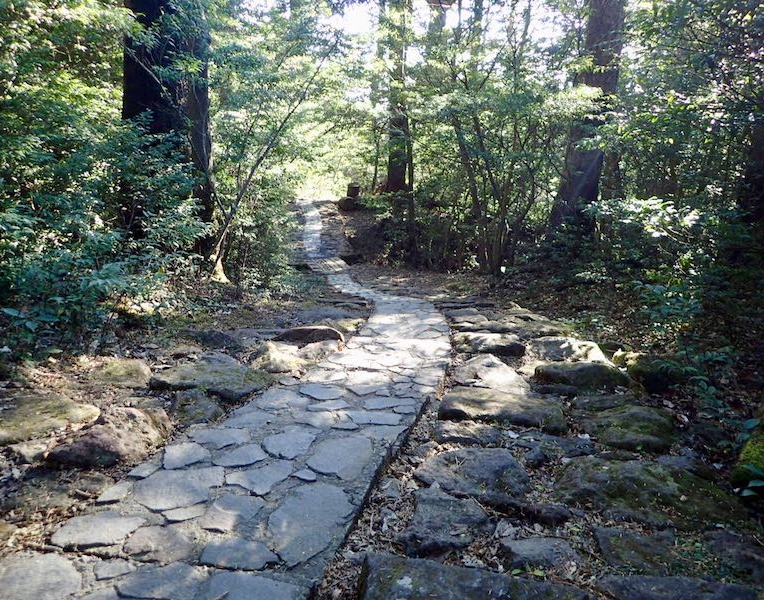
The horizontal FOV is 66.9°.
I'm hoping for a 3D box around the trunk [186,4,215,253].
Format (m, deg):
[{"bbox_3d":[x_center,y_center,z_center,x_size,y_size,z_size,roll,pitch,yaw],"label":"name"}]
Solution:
[{"bbox_3d":[-3.914,-3.607,12.500,0.460,5.300,0.460,1,7,0],"label":"trunk"}]

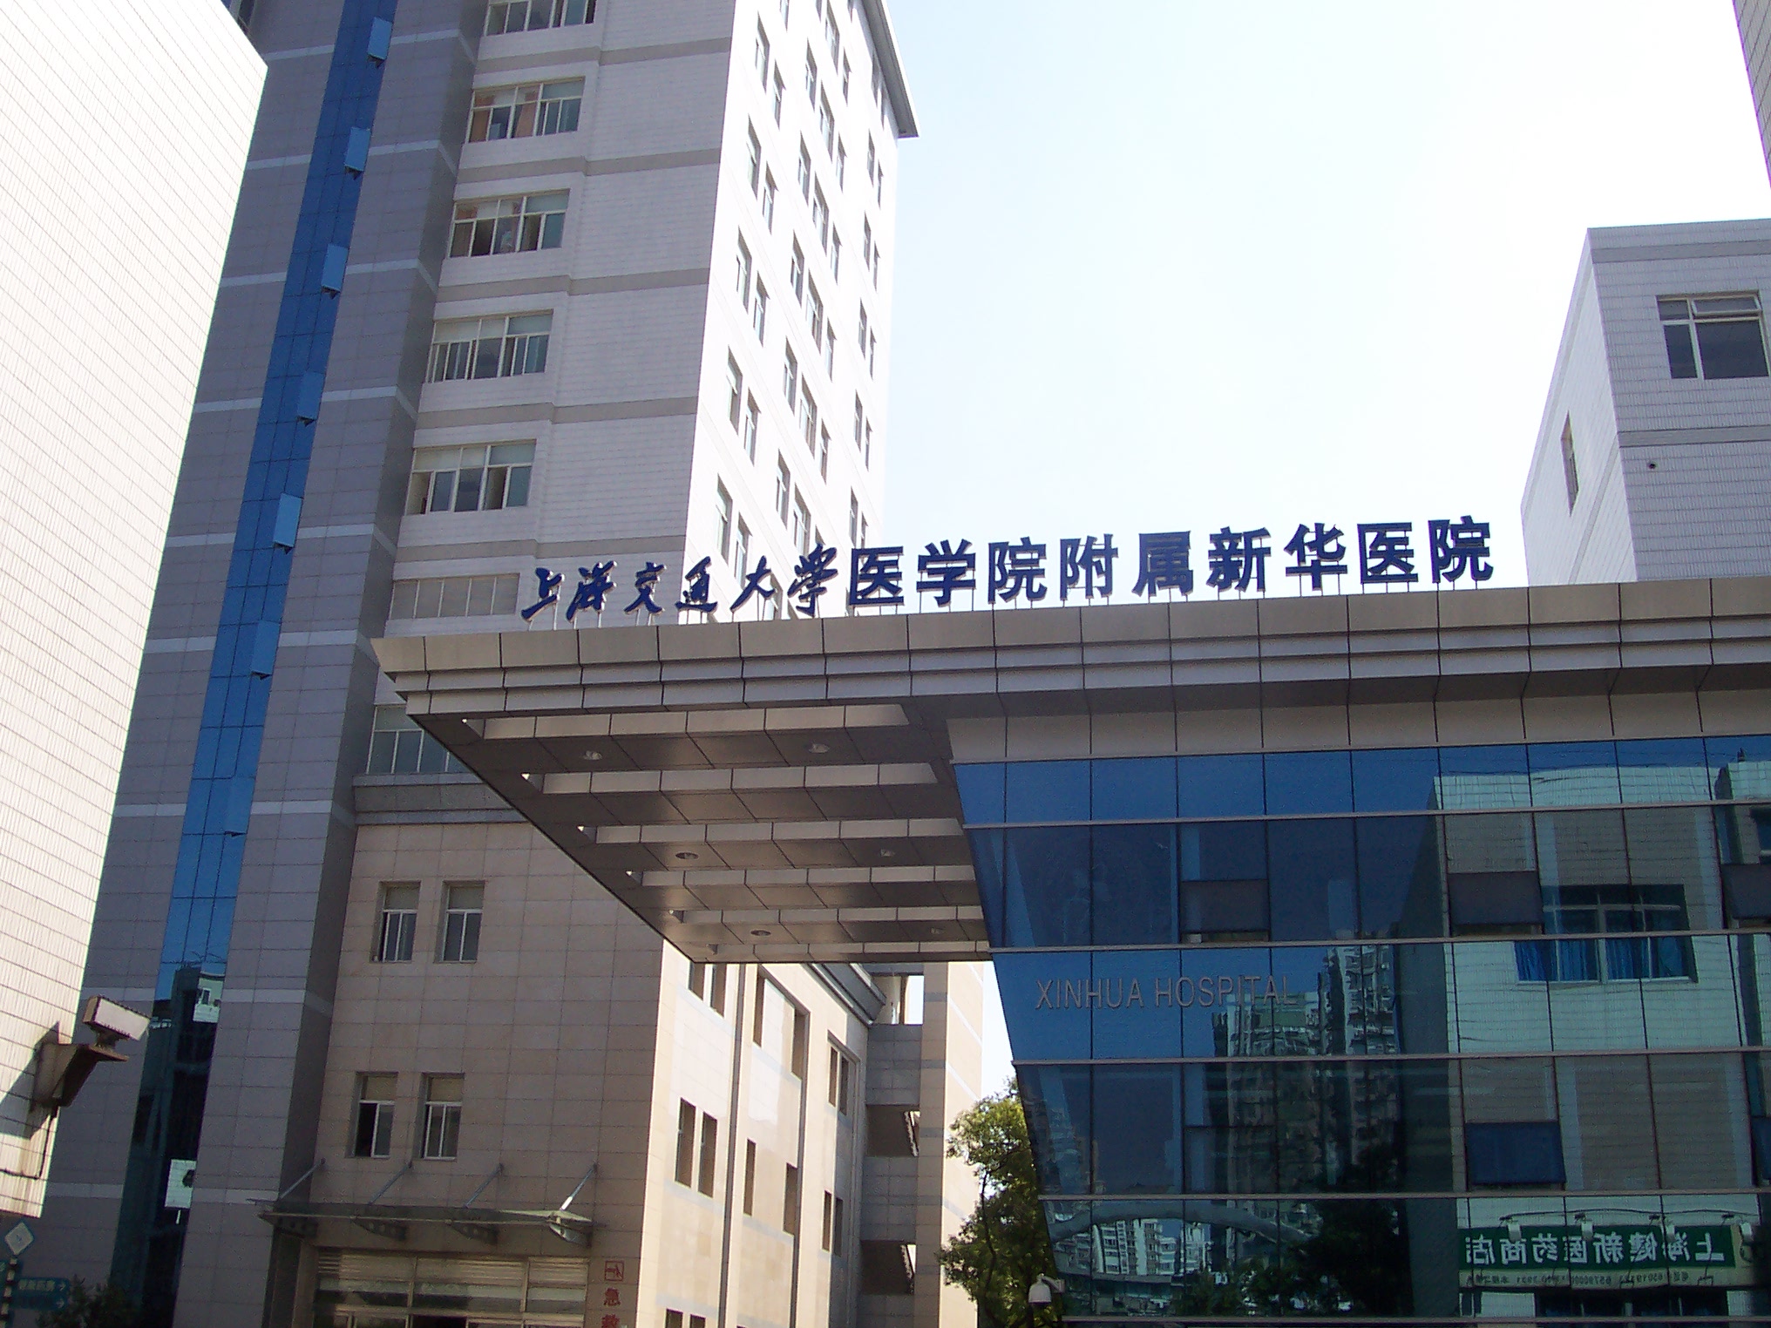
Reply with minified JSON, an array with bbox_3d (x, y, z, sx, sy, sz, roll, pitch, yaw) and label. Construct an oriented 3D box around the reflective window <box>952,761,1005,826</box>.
[{"bbox_3d":[1.438,2.017,29.209,0.822,1.011,0.120,-2,-22,9],"label":"reflective window"}]

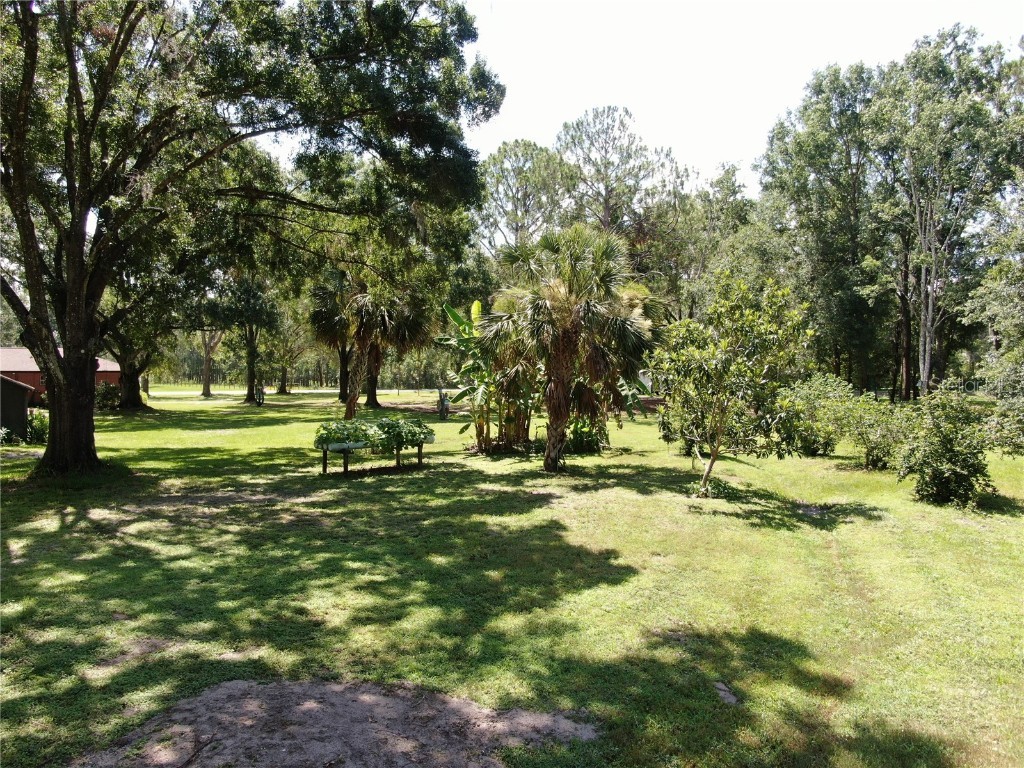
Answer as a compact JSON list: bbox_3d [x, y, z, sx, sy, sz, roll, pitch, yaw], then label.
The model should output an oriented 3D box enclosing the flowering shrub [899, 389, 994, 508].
[{"bbox_3d":[7.919,1.116,13.000,1.720,2.070,1.700,0,0,0],"label":"flowering shrub"}]

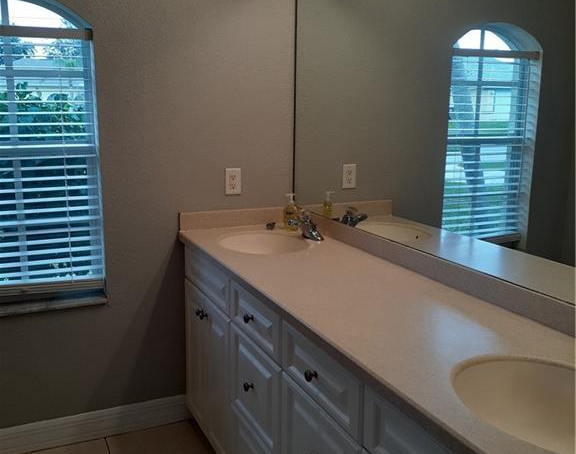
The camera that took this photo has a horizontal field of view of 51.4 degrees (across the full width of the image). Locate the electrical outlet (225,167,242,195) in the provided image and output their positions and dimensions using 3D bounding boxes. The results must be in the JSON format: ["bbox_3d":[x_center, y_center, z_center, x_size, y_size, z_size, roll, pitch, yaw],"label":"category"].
[{"bbox_3d":[-0.247,-0.208,2.743,0.073,0.118,0.008,-4,12,-25],"label":"electrical outlet"}]

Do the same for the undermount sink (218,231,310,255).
[{"bbox_3d":[-0.102,0.135,2.494,0.350,0.145,0.405,-4,12,-25],"label":"undermount sink"}]

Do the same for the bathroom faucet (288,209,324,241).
[{"bbox_3d":[0.073,-0.007,2.560,0.160,0.118,0.150,-4,12,-25],"label":"bathroom faucet"}]

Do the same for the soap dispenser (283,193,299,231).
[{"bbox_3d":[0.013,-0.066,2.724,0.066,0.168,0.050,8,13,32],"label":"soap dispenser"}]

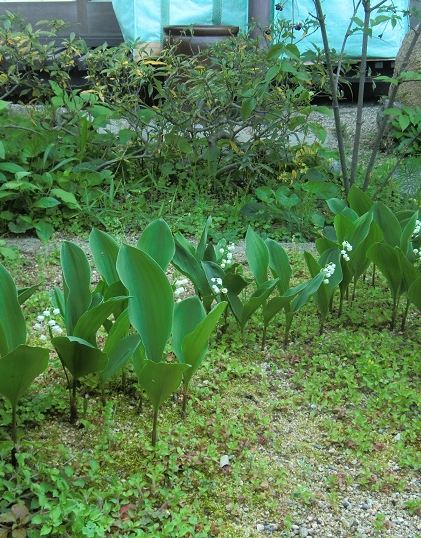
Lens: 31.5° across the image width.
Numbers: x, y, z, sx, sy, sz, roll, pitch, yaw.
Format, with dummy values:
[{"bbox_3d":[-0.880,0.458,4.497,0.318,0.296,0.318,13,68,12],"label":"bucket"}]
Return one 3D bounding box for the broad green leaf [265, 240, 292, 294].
[{"bbox_3d":[0.117,-0.001,1.246,0.033,0.109,0.022,-18,8,-11],"label":"broad green leaf"}]

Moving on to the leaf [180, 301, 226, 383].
[{"bbox_3d":[-0.006,0.093,0.935,0.040,0.117,0.030,24,10,-5],"label":"leaf"}]

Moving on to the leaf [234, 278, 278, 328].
[{"bbox_3d":[0.081,0.057,1.275,0.038,0.109,0.030,38,17,13],"label":"leaf"}]

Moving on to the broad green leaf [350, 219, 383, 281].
[{"bbox_3d":[0.278,-0.029,1.347,0.046,0.121,0.030,15,7,-6],"label":"broad green leaf"}]

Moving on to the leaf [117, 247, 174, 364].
[{"bbox_3d":[-0.083,0.045,0.880,0.058,0.158,0.030,-13,0,3],"label":"leaf"}]

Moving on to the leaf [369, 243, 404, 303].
[{"bbox_3d":[0.305,0.009,1.290,0.054,0.134,0.030,-15,32,13],"label":"leaf"}]

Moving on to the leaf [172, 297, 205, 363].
[{"bbox_3d":[-0.029,0.088,1.027,0.047,0.100,0.025,1,5,-13],"label":"leaf"}]

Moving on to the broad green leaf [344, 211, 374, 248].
[{"bbox_3d":[0.258,-0.068,1.290,0.037,0.093,0.025,34,0,8],"label":"broad green leaf"}]

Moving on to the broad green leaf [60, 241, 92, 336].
[{"bbox_3d":[-0.172,0.028,0.930,0.038,0.128,0.025,-4,5,-7],"label":"broad green leaf"}]

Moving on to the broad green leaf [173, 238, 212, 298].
[{"bbox_3d":[-0.029,-0.001,1.308,0.035,0.131,0.028,-33,14,-20],"label":"broad green leaf"}]

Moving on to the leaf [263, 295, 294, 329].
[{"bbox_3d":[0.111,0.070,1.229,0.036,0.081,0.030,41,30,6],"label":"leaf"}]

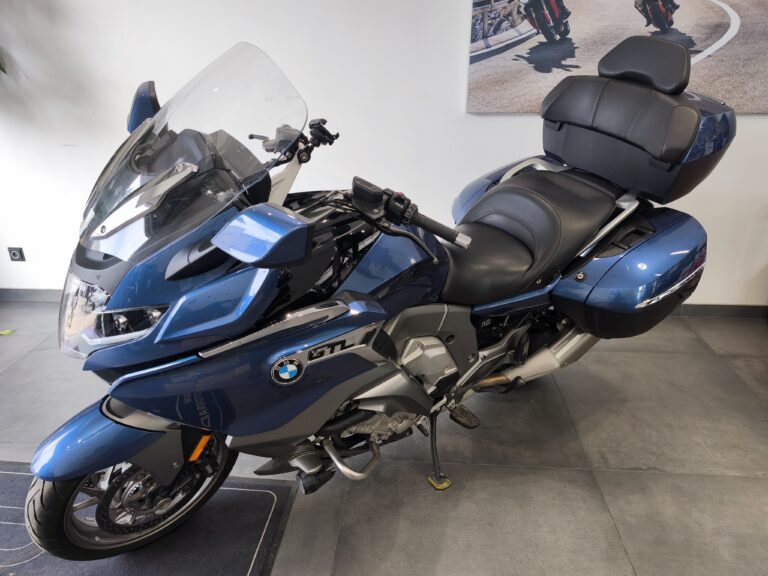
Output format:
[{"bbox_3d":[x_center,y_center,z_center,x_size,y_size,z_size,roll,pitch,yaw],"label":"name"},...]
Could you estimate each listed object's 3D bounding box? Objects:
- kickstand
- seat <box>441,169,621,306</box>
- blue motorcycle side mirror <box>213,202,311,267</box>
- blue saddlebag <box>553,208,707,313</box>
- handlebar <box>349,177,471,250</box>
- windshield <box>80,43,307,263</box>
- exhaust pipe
[{"bbox_3d":[0.192,0.588,1.866,0.100,0.250,0.130,-14,27,-29],"label":"kickstand"},{"bbox_3d":[0.444,-0.203,1.855,0.740,0.300,0.380,-14,38,-29],"label":"seat"},{"bbox_3d":[-0.205,-0.093,0.844,0.145,0.125,0.175,-14,38,-29],"label":"blue motorcycle side mirror"},{"bbox_3d":[0.902,-0.048,1.795,0.630,0.390,0.250,-14,38,-29],"label":"blue saddlebag"},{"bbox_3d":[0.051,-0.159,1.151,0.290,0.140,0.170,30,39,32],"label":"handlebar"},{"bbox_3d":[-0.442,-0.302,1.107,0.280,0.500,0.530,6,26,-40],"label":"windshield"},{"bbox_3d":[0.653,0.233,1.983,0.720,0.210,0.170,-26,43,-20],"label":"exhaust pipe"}]

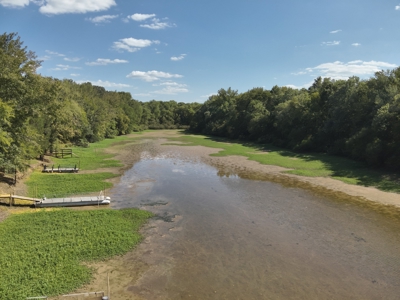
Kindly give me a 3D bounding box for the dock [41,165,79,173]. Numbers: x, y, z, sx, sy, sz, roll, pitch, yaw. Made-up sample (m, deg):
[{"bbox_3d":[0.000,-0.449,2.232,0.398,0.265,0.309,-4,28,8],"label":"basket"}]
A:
[{"bbox_3d":[-28.000,3.820,56.000,6.400,1.200,1.950,0,7,-13],"label":"dock"}]

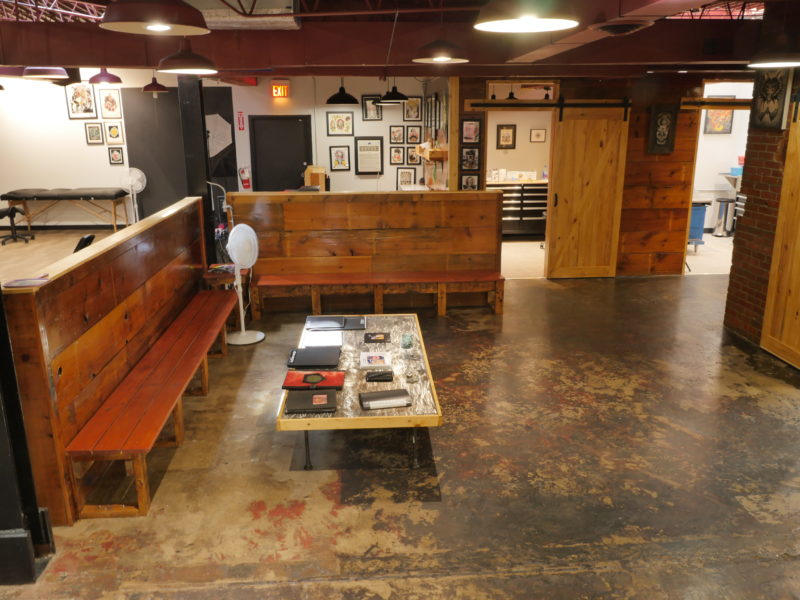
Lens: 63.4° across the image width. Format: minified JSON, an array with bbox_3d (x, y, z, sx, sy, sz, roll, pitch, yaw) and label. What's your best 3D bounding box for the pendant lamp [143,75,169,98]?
[{"bbox_3d":[-3.763,-3.270,9.948,0.385,0.329,0.385,-1,15,-3],"label":"pendant lamp"}]

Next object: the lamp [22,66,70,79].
[{"bbox_3d":[-3.379,-2.246,6.152,0.395,0.240,0.395,-2,15,-5],"label":"lamp"}]

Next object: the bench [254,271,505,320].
[{"bbox_3d":[-0.215,-0.055,6.821,2.560,0.365,0.425,-2,15,-5],"label":"bench"}]

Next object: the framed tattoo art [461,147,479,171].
[{"bbox_3d":[0.863,-1.694,7.799,0.225,0.288,0.030,-2,15,-5],"label":"framed tattoo art"}]

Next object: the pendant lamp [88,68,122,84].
[{"bbox_3d":[-3.434,-2.621,7.523,0.385,0.231,0.385,-1,15,-3],"label":"pendant lamp"}]

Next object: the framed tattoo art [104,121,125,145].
[{"bbox_3d":[-5.431,-3.168,12.301,0.318,0.415,0.030,-1,15,-3],"label":"framed tattoo art"}]

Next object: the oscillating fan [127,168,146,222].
[{"bbox_3d":[-4.330,-1.578,10.621,0.410,1.140,0.390,-7,17,-22],"label":"oscillating fan"}]

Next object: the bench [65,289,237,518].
[{"bbox_3d":[-1.654,0.524,4.938,0.410,0.374,3.320,-2,15,-5],"label":"bench"}]

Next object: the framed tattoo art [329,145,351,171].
[{"bbox_3d":[-1.172,-2.768,12.695,0.382,0.474,0.030,-1,15,-3],"label":"framed tattoo art"}]

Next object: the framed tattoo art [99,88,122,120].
[{"bbox_3d":[-4.837,-3.271,10.822,0.318,0.469,0.030,-2,15,-5],"label":"framed tattoo art"}]

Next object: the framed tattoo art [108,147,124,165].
[{"bbox_3d":[-5.442,-2.757,12.412,0.256,0.312,0.030,-1,15,-3],"label":"framed tattoo art"}]

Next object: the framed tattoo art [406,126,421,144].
[{"bbox_3d":[0.284,-3.225,12.668,0.285,0.342,0.030,-1,15,-3],"label":"framed tattoo art"}]

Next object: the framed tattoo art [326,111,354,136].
[{"bbox_3d":[-1.030,-3.049,11.233,0.468,0.409,0.030,-2,15,-5],"label":"framed tattoo art"}]

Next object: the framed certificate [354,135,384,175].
[{"bbox_3d":[-0.537,-2.538,11.419,0.500,0.663,0.030,-2,15,-5],"label":"framed certificate"}]

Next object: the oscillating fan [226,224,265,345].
[{"bbox_3d":[-1.459,-0.161,5.923,0.390,1.065,0.400,7,17,25],"label":"oscillating fan"}]

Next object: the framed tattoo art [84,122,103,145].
[{"bbox_3d":[-5.155,-2.800,10.922,0.273,0.355,0.030,-2,15,-5],"label":"framed tattoo art"}]

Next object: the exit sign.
[{"bbox_3d":[-2.262,-4.000,12.261,0.317,0.308,0.080,-1,15,-3],"label":"exit sign"}]

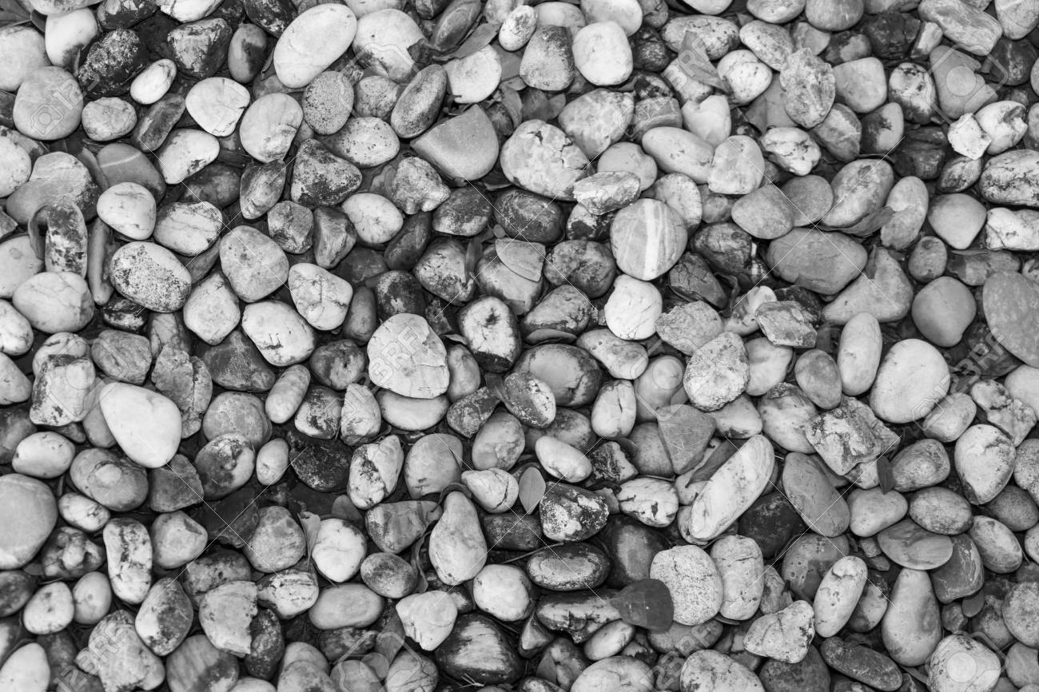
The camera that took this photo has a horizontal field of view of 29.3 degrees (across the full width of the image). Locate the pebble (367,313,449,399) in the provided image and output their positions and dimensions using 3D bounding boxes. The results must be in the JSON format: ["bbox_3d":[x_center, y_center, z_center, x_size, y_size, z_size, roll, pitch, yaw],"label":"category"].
[{"bbox_3d":[-0.067,0.006,1.200,0.049,0.027,0.051,0,76,0],"label":"pebble"}]

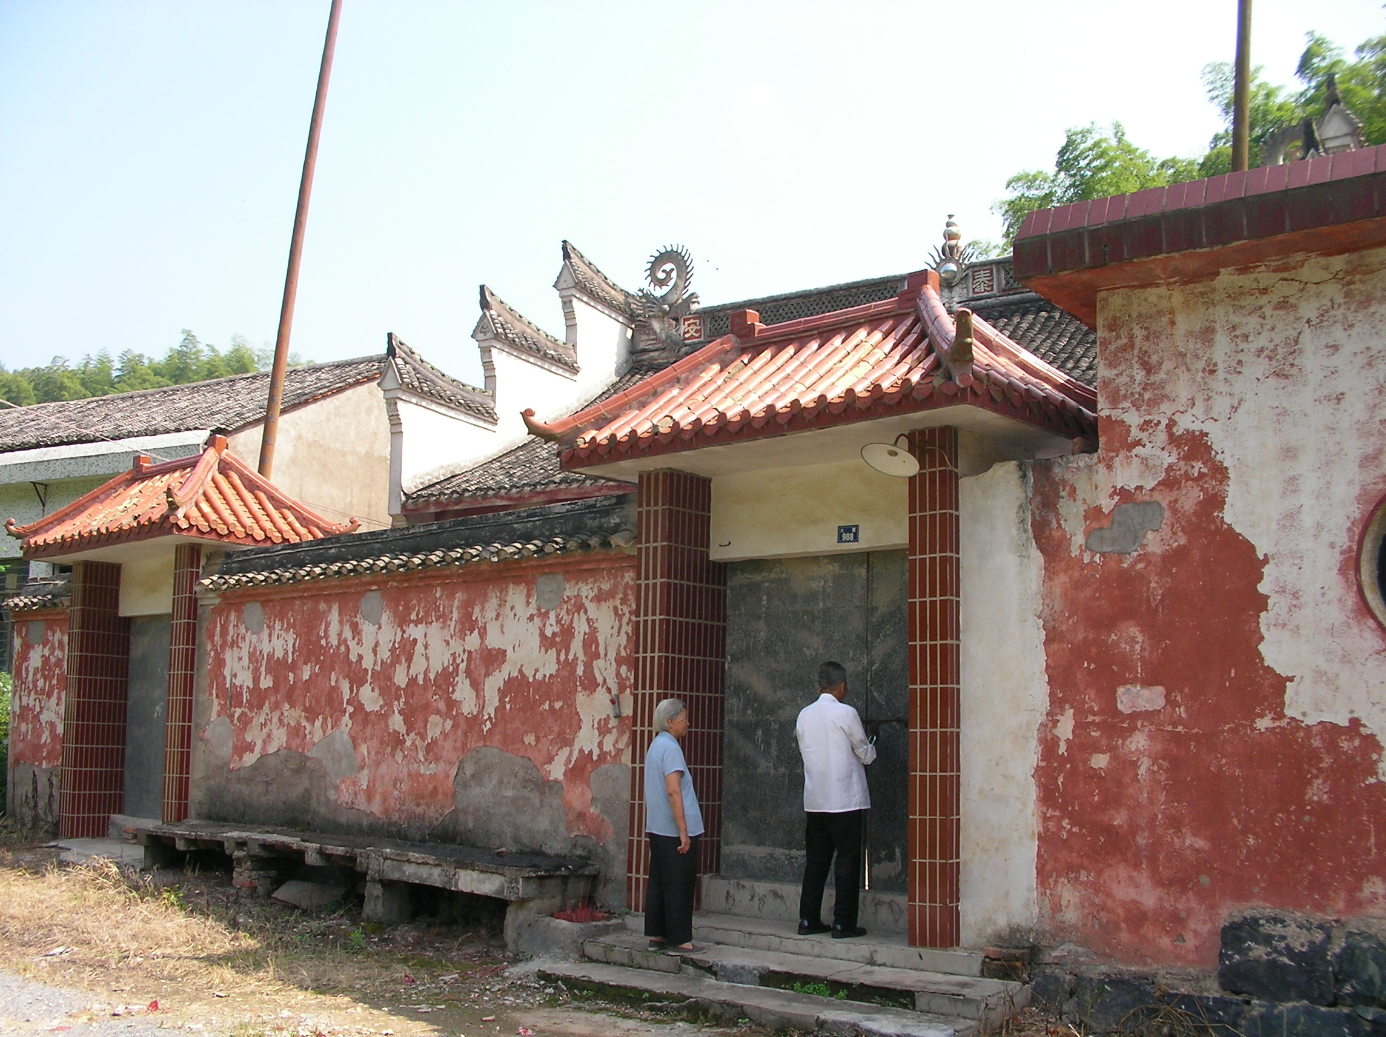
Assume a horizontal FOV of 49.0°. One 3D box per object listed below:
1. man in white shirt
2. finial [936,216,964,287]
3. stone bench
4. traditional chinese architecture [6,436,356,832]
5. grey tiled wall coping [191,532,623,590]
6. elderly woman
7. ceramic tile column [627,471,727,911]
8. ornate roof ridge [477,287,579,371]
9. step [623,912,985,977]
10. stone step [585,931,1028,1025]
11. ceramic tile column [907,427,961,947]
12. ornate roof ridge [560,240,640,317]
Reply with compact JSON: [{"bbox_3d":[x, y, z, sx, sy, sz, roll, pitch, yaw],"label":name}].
[{"bbox_3d":[0.873,1.666,9.172,0.470,1.620,0.380,-6,-11,40],"label":"man in white shirt"},{"bbox_3d":[3.665,-3.818,21.664,0.420,1.020,0.360,-5,-10,37],"label":"finial"},{"bbox_3d":[-2.798,2.789,11.911,5.150,0.500,0.780,-6,-11,42],"label":"stone bench"},{"bbox_3d":[-5.593,1.282,15.979,3.550,4.250,2.000,-7,-11,44],"label":"traditional chinese architecture"},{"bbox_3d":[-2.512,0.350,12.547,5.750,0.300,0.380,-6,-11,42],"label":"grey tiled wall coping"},{"bbox_3d":[-0.134,1.893,9.535,0.340,1.530,0.440,2,-8,-8],"label":"elderly woman"},{"bbox_3d":[-0.088,1.172,10.411,0.266,2.925,0.650,-6,-11,40],"label":"ceramic tile column"},{"bbox_3d":[-2.424,-2.752,22.230,0.540,0.910,1.800,-6,-11,40],"label":"ornate roof ridge"},{"bbox_3d":[0.687,2.526,9.086,2.580,0.115,0.580,-6,-11,40],"label":"step"},{"bbox_3d":[0.505,2.564,8.571,2.720,0.125,0.600,-6,-11,40],"label":"stone step"},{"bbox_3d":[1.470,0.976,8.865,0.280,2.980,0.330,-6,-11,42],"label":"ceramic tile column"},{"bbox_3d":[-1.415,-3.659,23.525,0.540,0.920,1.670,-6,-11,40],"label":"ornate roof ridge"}]

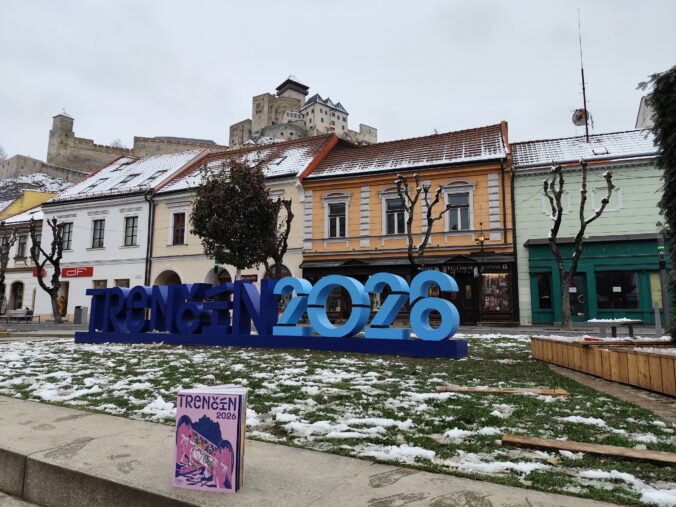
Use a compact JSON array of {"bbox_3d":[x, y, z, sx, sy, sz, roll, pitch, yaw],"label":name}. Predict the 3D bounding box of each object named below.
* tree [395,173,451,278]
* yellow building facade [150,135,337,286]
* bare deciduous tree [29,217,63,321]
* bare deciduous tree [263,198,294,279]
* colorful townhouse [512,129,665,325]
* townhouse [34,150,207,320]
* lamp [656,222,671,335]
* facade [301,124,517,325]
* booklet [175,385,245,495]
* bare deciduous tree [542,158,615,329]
[{"bbox_3d":[3.480,-0.229,18.435,2.309,6.407,2.078,-2,-8,19],"label":"tree"},{"bbox_3d":[-5.222,-1.684,32.312,11.640,12.804,10.670,-3,-9,24],"label":"yellow building facade"},{"bbox_3d":[-16.744,0.867,25.714,2.067,6.095,1.861,-2,-8,19],"label":"bare deciduous tree"},{"bbox_3d":[-2.908,0.311,21.307,1.762,5.994,1.585,-2,-8,19],"label":"bare deciduous tree"},{"bbox_3d":[13.713,-1.438,24.279,8.148,10.379,9.312,-2,-8,19],"label":"colorful townhouse"},{"bbox_3d":[-15.632,-1.302,37.020,10.670,13.192,11.252,-3,-8,21],"label":"townhouse"},{"bbox_3d":[10.658,0.733,14.749,0.220,3.669,0.220,-2,-8,19],"label":"lamp"},{"bbox_3d":[4.876,-2.171,28.277,11.107,12.804,10.670,-2,-8,19],"label":"facade"},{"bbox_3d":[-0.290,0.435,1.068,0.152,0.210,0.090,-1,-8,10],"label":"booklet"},{"bbox_3d":[8.983,-0.387,16.631,2.605,6.350,2.345,-2,-8,19],"label":"bare deciduous tree"}]

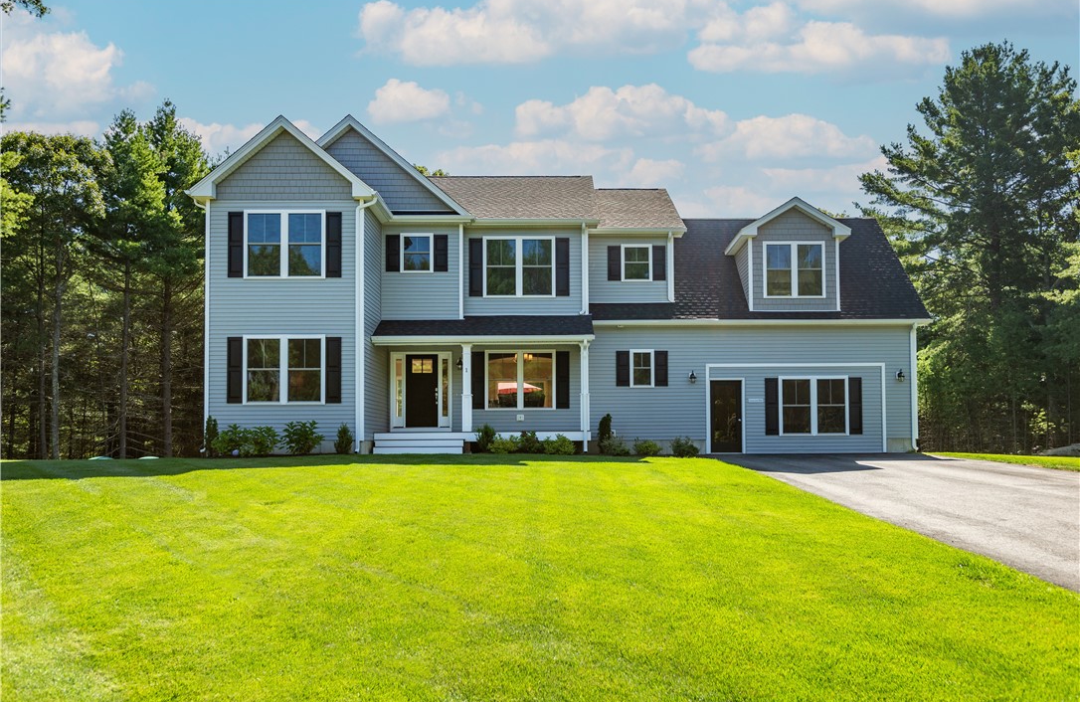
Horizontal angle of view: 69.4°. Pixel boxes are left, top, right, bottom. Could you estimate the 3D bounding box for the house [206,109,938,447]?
[{"bbox_3d":[1.220,-1.350,24.100,19.100,8.850,11.200,0,-4,0],"label":"house"}]

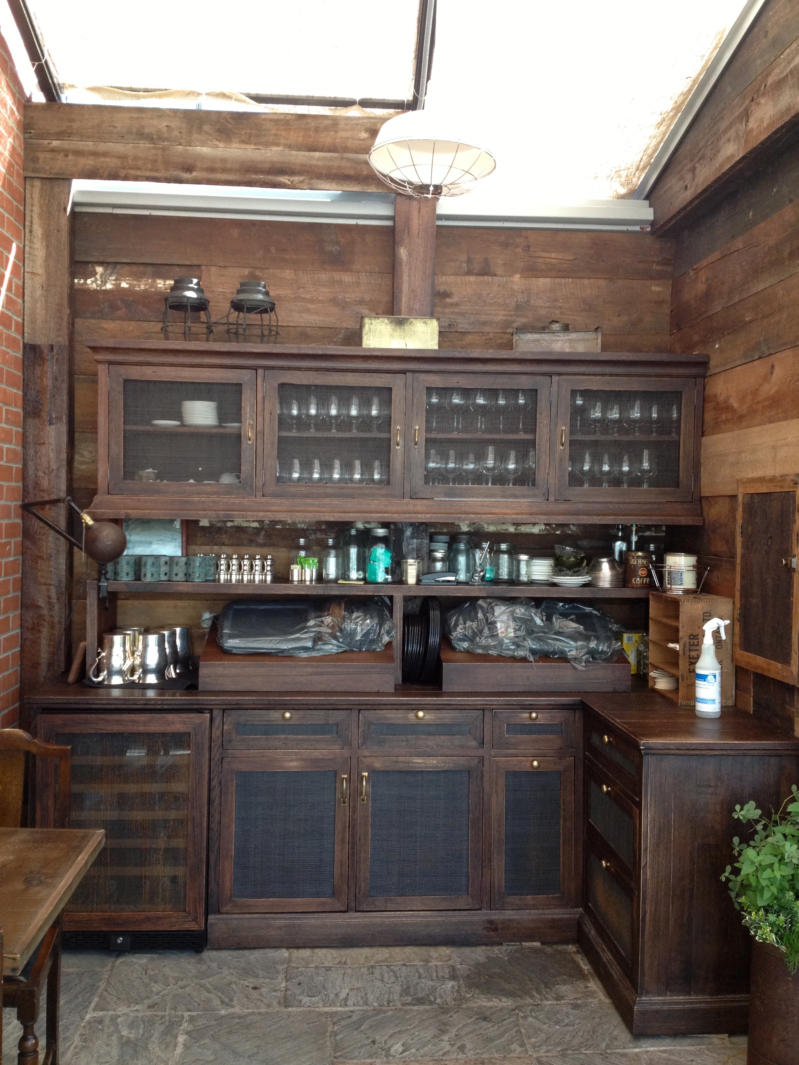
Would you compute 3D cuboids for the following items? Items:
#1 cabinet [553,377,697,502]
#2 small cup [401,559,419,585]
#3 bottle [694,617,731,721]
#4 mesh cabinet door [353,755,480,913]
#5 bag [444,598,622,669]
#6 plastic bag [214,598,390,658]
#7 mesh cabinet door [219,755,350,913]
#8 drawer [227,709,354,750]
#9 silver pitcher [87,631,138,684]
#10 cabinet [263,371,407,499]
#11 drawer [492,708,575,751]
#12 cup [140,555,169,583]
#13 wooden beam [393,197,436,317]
[{"bbox_3d":[0.883,-0.371,4.441,0.556,0.486,0.358,1,1,-4],"label":"cabinet"},{"bbox_3d":[0.049,0.160,4.308,0.082,0.096,0.082,1,1,0],"label":"small cup"},{"bbox_3d":[1.070,0.459,3.678,0.115,0.336,0.084,1,1,-4],"label":"bottle"},{"bbox_3d":[0.075,1.117,4.003,0.461,0.567,0.032,1,1,-4],"label":"mesh cabinet door"},{"bbox_3d":[0.541,0.387,4.319,0.725,0.234,0.380,1,1,-4],"label":"bag"},{"bbox_3d":[-0.373,0.369,4.301,0.699,0.208,0.340,1,1,-4],"label":"plastic bag"},{"bbox_3d":[-0.420,1.112,3.969,0.468,0.567,0.032,1,1,-4],"label":"mesh cabinet door"},{"bbox_3d":[-0.421,0.718,4.104,0.461,0.146,0.348,1,1,-4],"label":"drawer"},{"bbox_3d":[-1.123,0.485,4.211,0.171,0.191,0.118,1,1,-4],"label":"silver pitcher"},{"bbox_3d":[-0.263,-0.382,4.359,0.546,0.490,0.358,1,1,-4],"label":"cabinet"},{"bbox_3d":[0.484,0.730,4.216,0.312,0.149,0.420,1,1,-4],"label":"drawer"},{"bbox_3d":[-0.985,0.144,4.270,0.078,0.097,0.078,1,1,0],"label":"cup"},{"bbox_3d":[0.059,-1.137,4.562,0.173,0.539,0.149,1,1,-4],"label":"wooden beam"}]

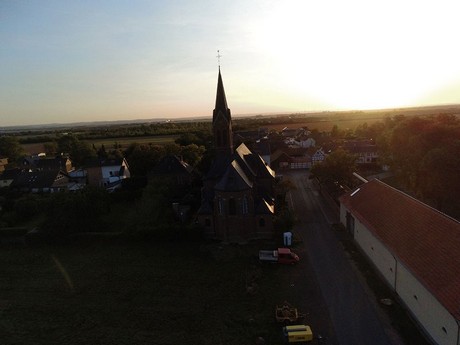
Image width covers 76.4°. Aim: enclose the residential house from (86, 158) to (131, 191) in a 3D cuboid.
[{"bbox_3d":[-36.460,0.180,88.320,10.500,8.600,8.200,-2,11,6],"label":"residential house"}]

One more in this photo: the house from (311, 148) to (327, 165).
[{"bbox_3d":[30.420,-5.460,104.130,5.500,7.400,8.500,-3,11,0],"label":"house"}]

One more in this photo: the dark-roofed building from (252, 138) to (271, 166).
[{"bbox_3d":[10.800,-5.700,101.840,7.000,9.500,8.500,-1,11,7],"label":"dark-roofed building"}]

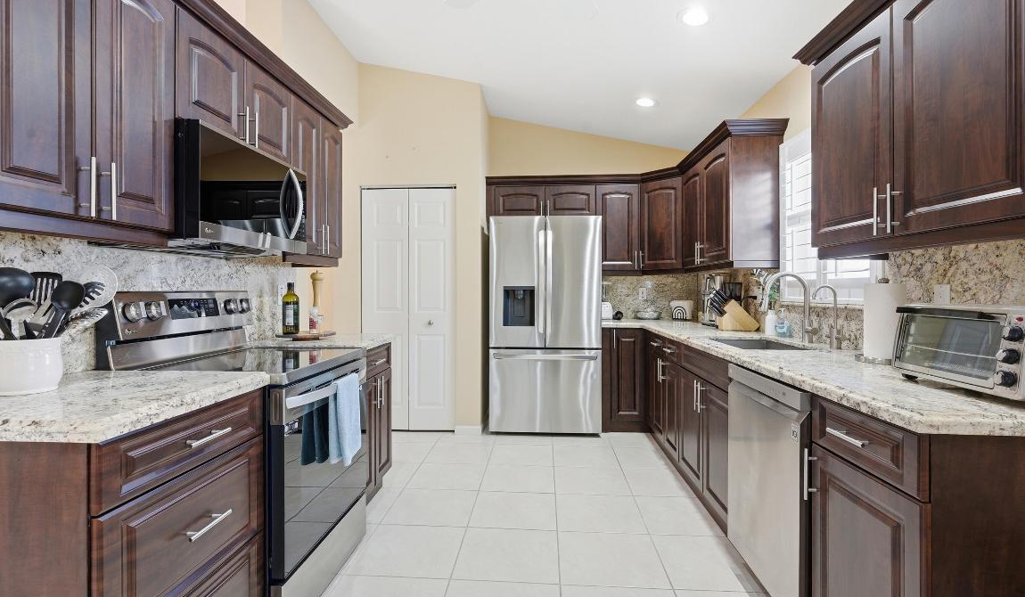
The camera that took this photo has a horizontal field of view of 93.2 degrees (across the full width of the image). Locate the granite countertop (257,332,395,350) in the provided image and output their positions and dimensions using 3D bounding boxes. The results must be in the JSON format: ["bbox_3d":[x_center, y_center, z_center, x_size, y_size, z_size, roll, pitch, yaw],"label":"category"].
[{"bbox_3d":[-1.047,0.247,2.652,0.620,0.034,0.605,0,0,4],"label":"granite countertop"}]

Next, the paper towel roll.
[{"bbox_3d":[1.431,0.087,1.860,0.130,0.284,0.130,0,1,4],"label":"paper towel roll"}]

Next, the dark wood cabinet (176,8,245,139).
[{"bbox_3d":[-1.261,-0.788,1.795,0.330,0.350,0.370,0,1,4],"label":"dark wood cabinet"}]

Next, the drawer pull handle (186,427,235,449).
[{"bbox_3d":[-0.799,0.364,1.274,0.035,0.012,0.157,0,1,4],"label":"drawer pull handle"}]

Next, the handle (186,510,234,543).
[{"bbox_3d":[-0.847,0.628,1.347,0.036,0.013,0.168,0,1,4],"label":"handle"}]

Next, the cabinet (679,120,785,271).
[{"bbox_3d":[1.507,-0.638,3.487,0.352,0.894,1.102,0,0,4],"label":"cabinet"}]

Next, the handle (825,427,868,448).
[{"bbox_3d":[0.897,0.369,1.290,0.036,0.012,0.158,0,0,4],"label":"handle"}]

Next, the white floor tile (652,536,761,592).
[{"bbox_3d":[0.862,1.159,2.127,0.420,0.010,0.443,0,1,4],"label":"white floor tile"}]

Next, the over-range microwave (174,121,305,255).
[{"bbox_3d":[-1.248,-0.418,2.068,0.420,0.412,0.758,0,1,4],"label":"over-range microwave"}]

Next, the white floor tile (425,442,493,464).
[{"bbox_3d":[-0.374,1.140,3.553,0.443,0.010,0.443,0,1,4],"label":"white floor tile"}]

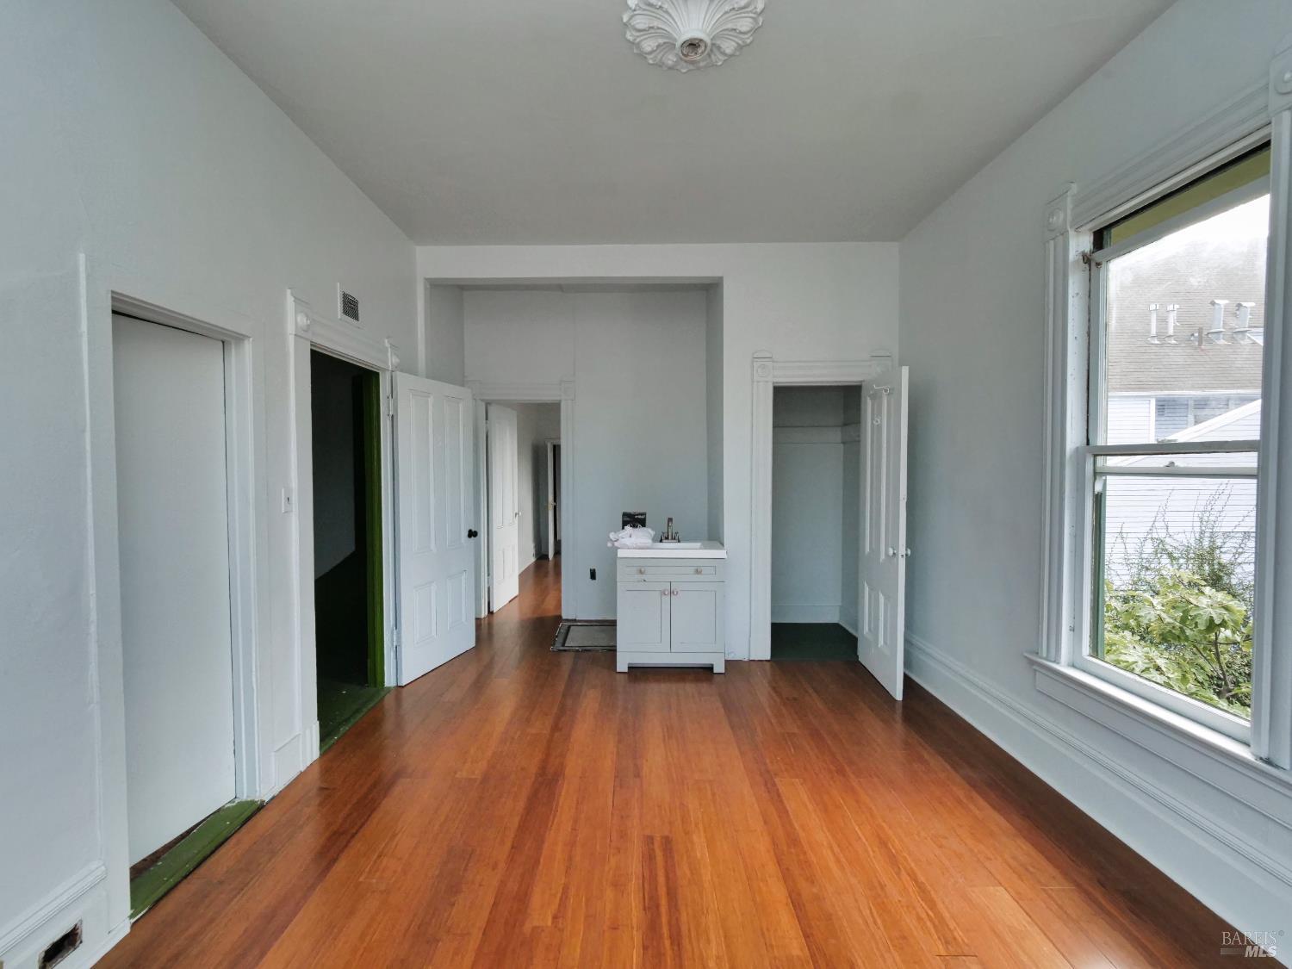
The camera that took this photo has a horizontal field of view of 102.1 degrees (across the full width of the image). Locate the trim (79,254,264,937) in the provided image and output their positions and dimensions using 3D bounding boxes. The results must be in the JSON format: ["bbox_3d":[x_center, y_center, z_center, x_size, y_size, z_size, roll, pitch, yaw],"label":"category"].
[{"bbox_3d":[-1.681,0.353,1.903,0.119,2.079,0.742,0,2,0],"label":"trim"}]

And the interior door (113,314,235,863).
[{"bbox_3d":[-1.830,0.392,1.948,0.045,1.980,0.604,0,2,7],"label":"interior door"}]

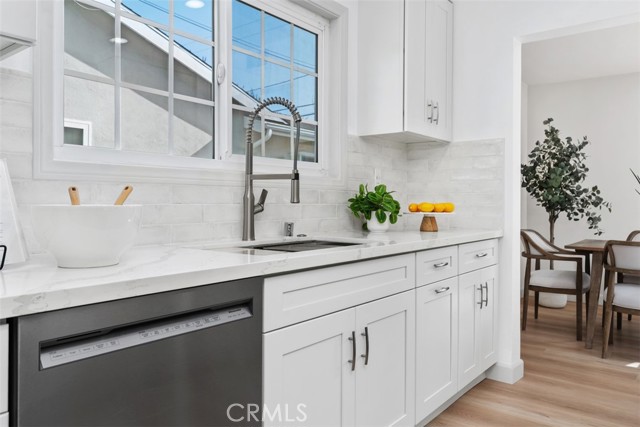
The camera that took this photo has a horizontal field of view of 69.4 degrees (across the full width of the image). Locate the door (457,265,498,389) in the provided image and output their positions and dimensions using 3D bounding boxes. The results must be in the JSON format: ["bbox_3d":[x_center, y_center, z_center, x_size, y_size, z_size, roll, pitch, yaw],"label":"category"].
[{"bbox_3d":[0.895,0.624,2.631,0.022,0.612,0.593,1,2,40],"label":"door"}]

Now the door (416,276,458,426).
[{"bbox_3d":[0.560,0.632,2.225,0.022,0.612,0.454,1,2,40],"label":"door"}]

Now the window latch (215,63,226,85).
[{"bbox_3d":[-0.434,-0.609,2.021,0.020,0.094,0.033,1,1,39],"label":"window latch"}]

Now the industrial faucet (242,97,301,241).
[{"bbox_3d":[-0.198,-0.182,2.005,0.270,0.605,0.120,0,1,14],"label":"industrial faucet"}]

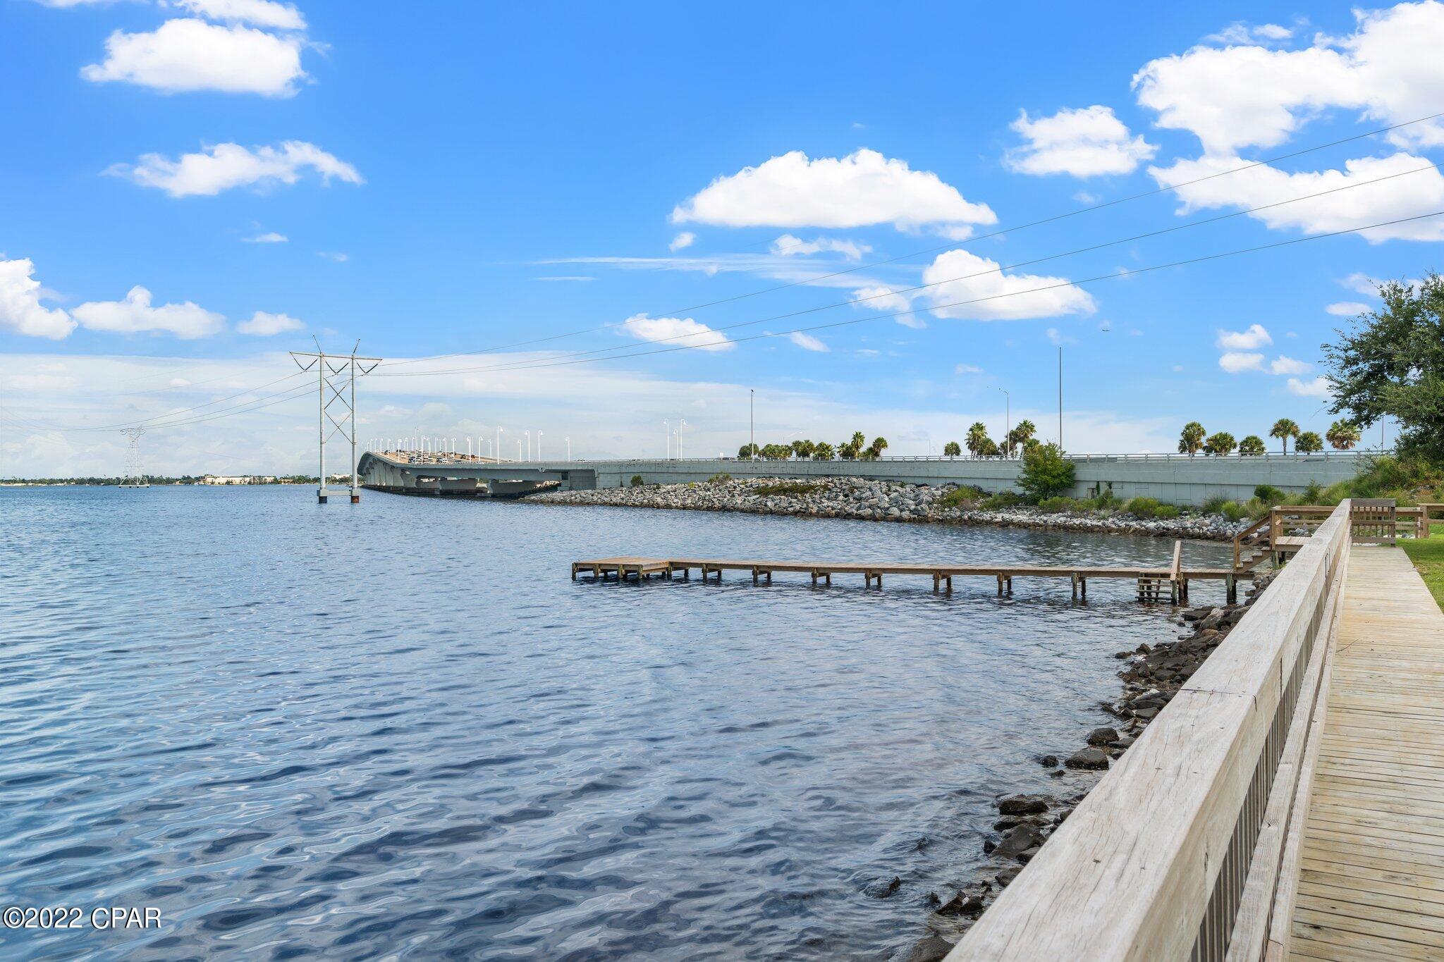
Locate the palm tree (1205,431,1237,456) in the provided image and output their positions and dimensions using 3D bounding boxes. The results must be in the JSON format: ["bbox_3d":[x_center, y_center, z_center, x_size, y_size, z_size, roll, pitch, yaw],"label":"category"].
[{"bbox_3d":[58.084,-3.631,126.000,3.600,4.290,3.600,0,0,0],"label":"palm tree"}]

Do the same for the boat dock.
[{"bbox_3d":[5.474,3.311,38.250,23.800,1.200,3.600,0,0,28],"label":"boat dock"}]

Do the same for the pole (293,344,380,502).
[{"bbox_3d":[-72.932,-11.089,205.000,17.400,30.750,1.700,0,0,-37],"label":"pole"}]

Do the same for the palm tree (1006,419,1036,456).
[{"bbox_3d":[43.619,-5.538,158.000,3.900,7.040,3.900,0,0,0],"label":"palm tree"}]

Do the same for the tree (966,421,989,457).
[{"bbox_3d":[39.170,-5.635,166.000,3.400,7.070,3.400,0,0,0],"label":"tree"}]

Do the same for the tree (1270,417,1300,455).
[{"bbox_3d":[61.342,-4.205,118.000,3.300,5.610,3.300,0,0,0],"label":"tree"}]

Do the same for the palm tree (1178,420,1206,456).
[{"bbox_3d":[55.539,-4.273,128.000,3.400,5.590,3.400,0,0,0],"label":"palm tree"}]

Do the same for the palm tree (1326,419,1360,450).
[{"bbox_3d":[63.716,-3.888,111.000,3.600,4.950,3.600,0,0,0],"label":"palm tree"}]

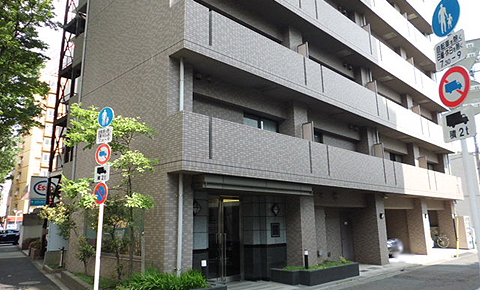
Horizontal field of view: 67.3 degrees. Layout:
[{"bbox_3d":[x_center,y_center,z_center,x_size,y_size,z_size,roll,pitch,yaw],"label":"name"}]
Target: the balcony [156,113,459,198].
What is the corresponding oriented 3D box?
[{"bbox_3d":[5.836,1.378,15.393,21.000,1.340,1.150,10,-15,-44],"label":"balcony"}]

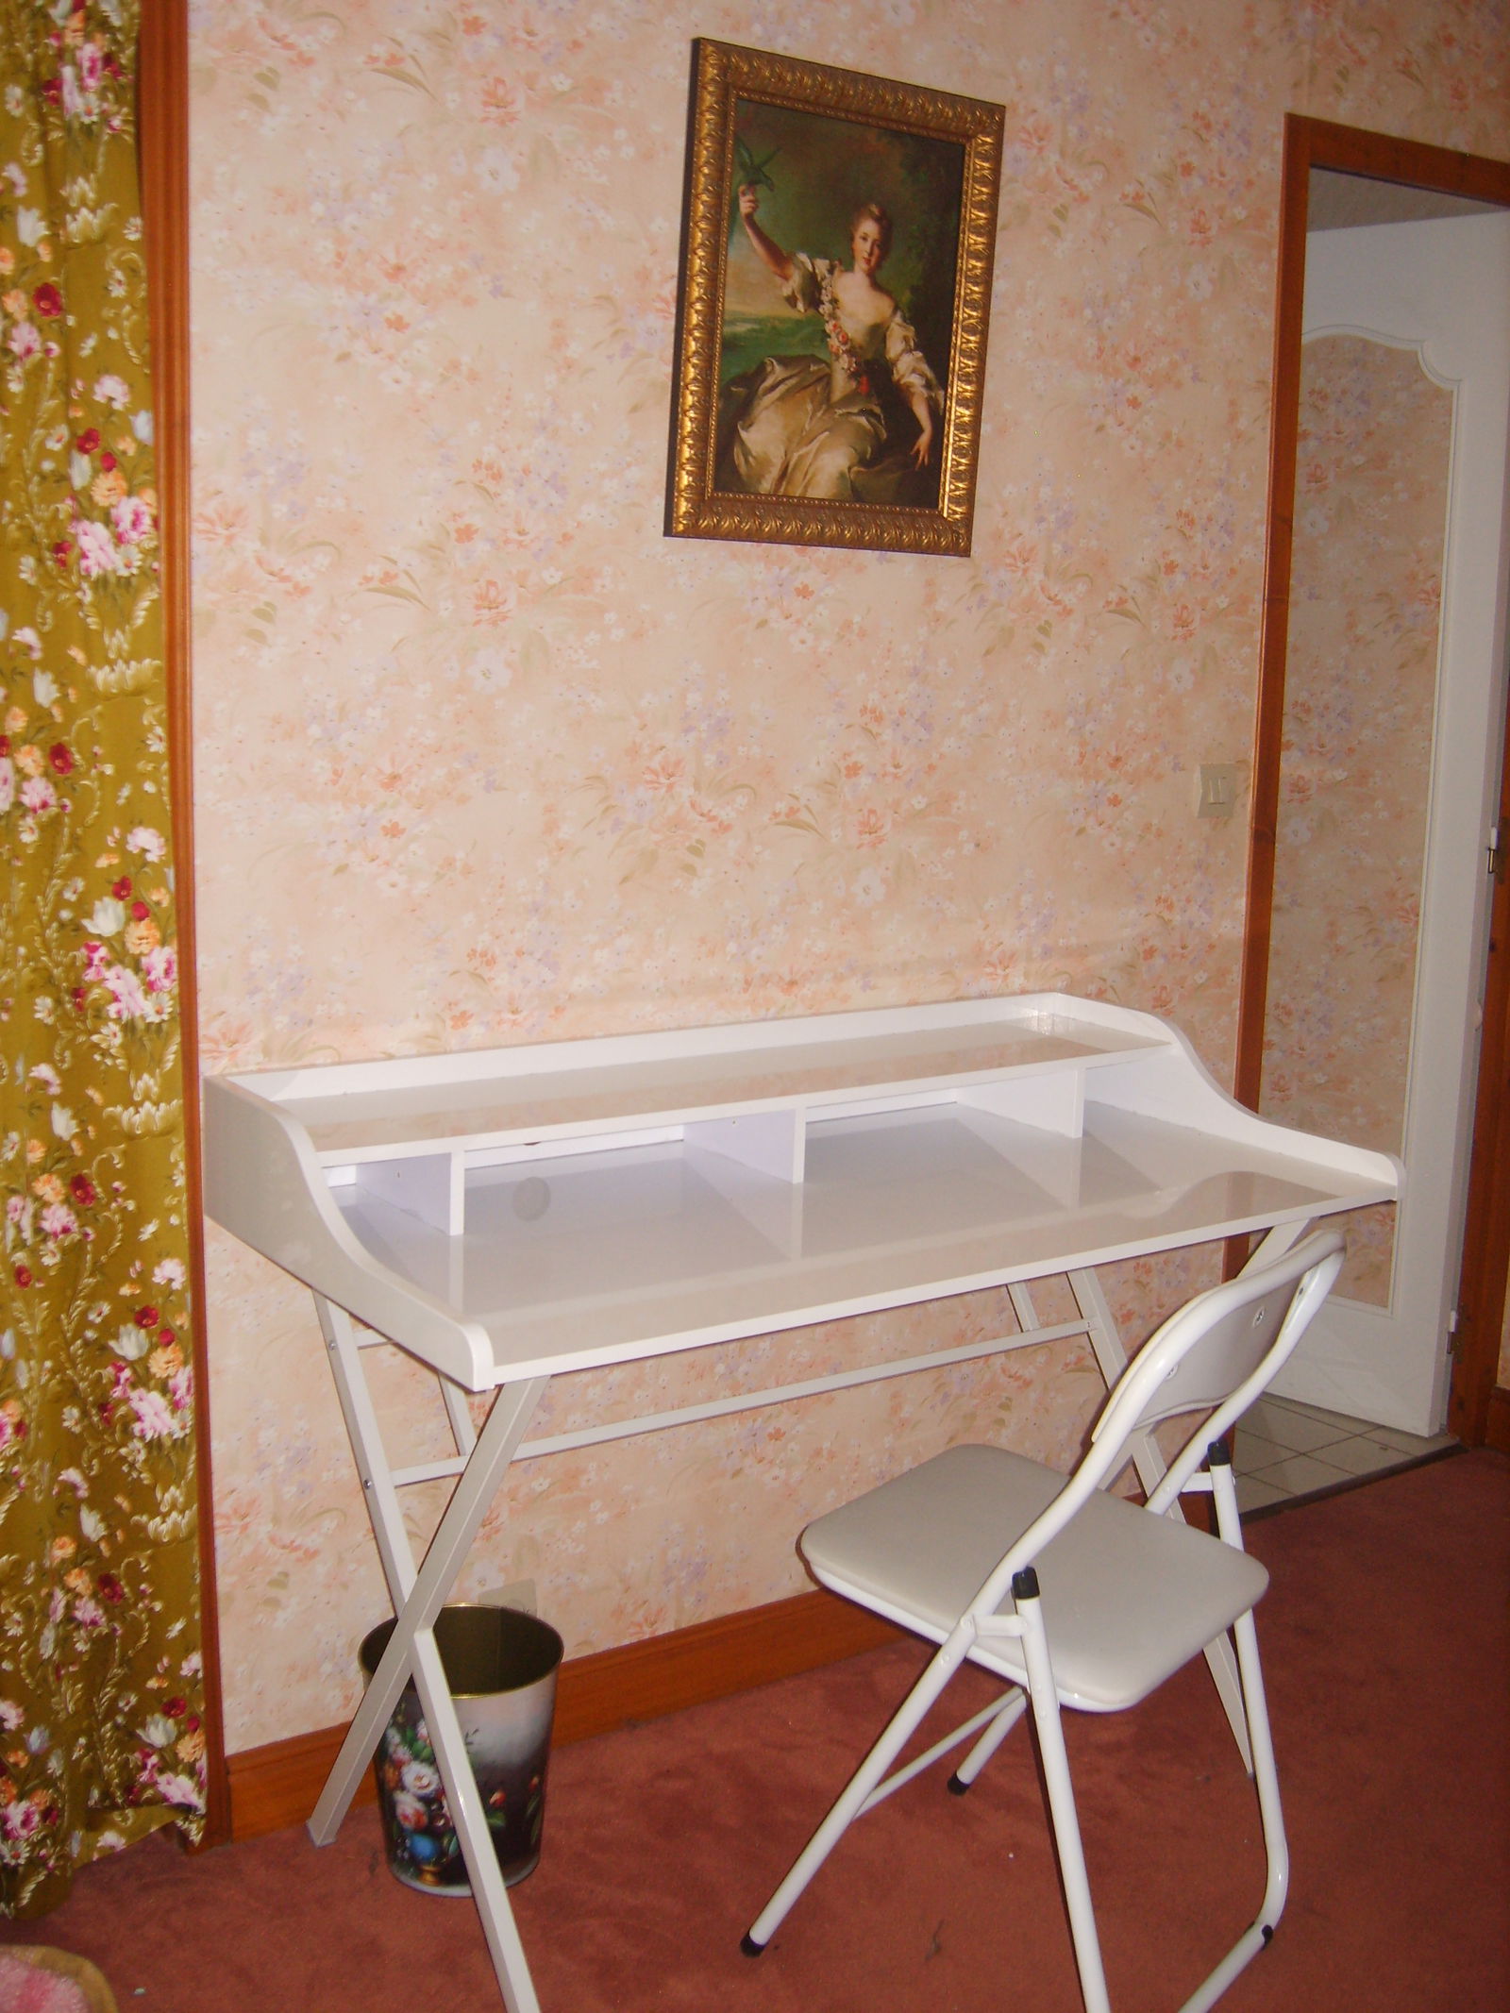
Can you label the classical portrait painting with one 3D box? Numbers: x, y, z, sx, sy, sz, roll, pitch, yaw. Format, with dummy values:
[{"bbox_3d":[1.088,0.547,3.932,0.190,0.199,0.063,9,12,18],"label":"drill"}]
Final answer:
[{"bbox_3d":[0.102,-0.826,2.428,0.445,0.557,0.027,-4,15,-33],"label":"classical portrait painting"}]

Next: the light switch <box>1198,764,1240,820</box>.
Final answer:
[{"bbox_3d":[0.669,-0.309,2.924,0.080,0.080,0.013,-5,11,-33],"label":"light switch"}]

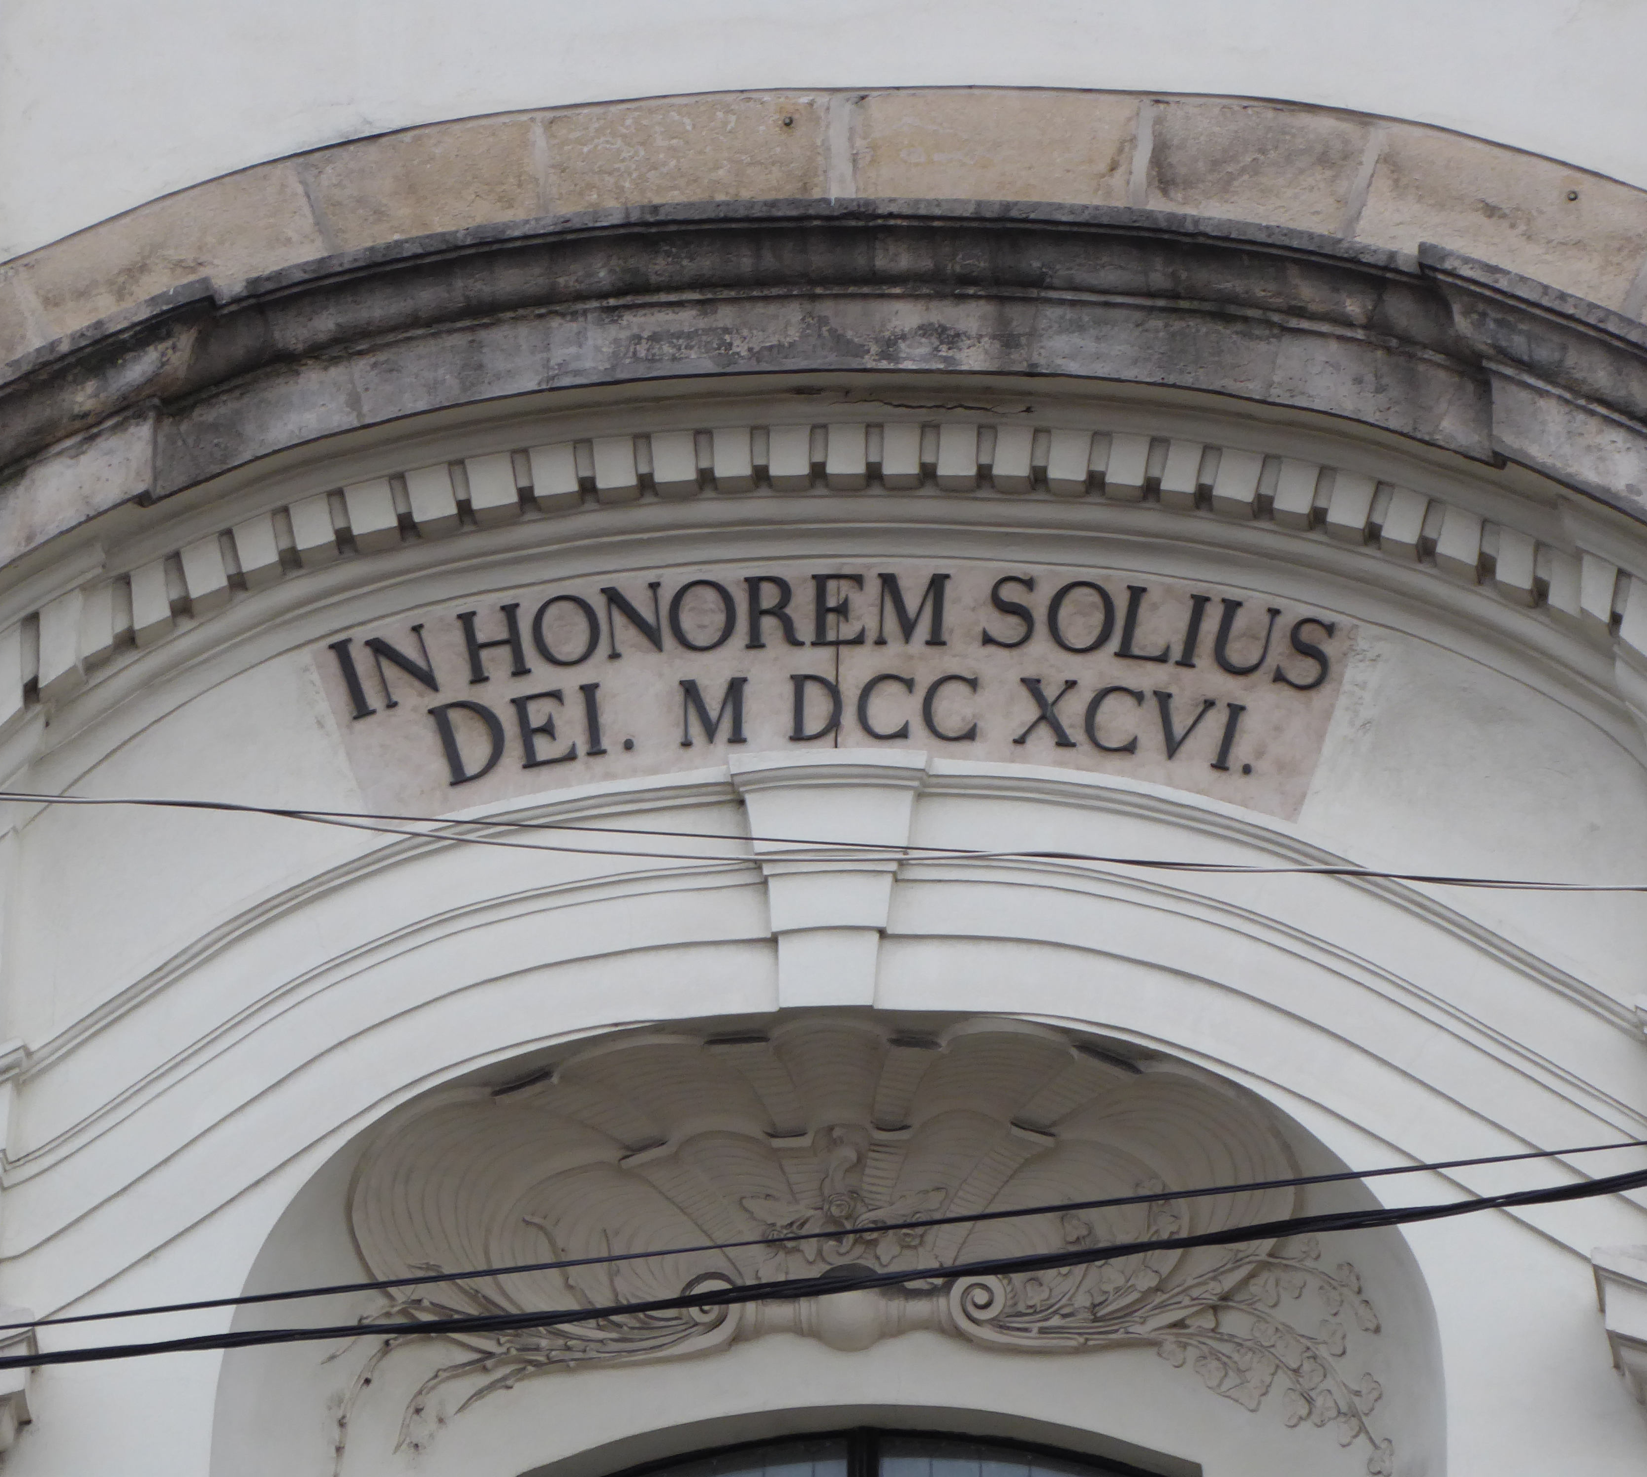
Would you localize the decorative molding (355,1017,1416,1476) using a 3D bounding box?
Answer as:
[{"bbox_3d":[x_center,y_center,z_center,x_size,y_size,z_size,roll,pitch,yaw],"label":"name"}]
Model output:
[{"bbox_3d":[0.107,1.165,23.059,2.363,0.946,0.450,-1,-18,5],"label":"decorative molding"}]

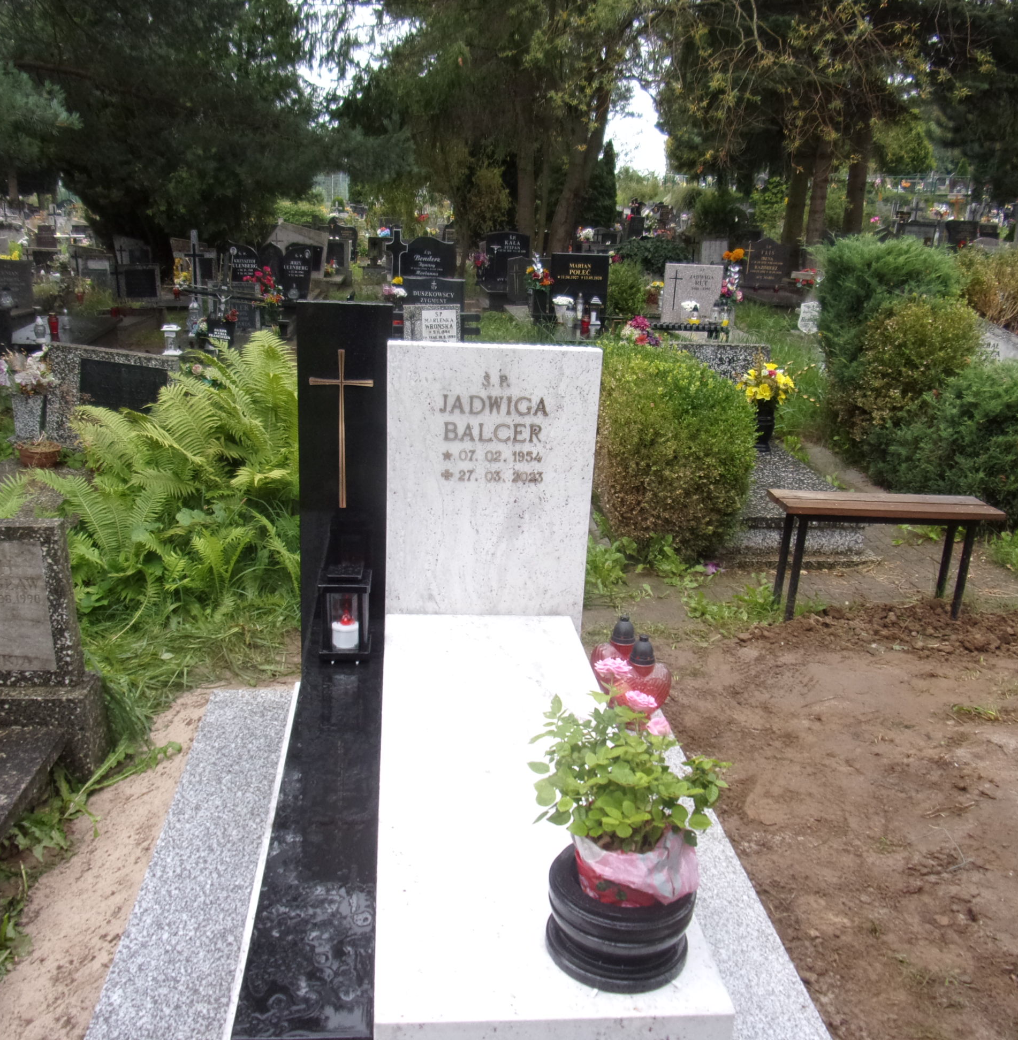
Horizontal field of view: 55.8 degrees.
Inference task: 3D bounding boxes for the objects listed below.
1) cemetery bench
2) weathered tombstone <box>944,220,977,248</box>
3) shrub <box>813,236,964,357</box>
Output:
[{"bbox_3d":[1.530,0.147,4.017,0.885,0.465,0.261,2,18,-3],"label":"cemetery bench"},{"bbox_3d":[8.007,-5.009,17.000,0.570,0.530,0.140,1,18,-4],"label":"weathered tombstone"},{"bbox_3d":[3.019,-1.597,7.600,1.050,1.220,1.000,1,18,-5],"label":"shrub"}]

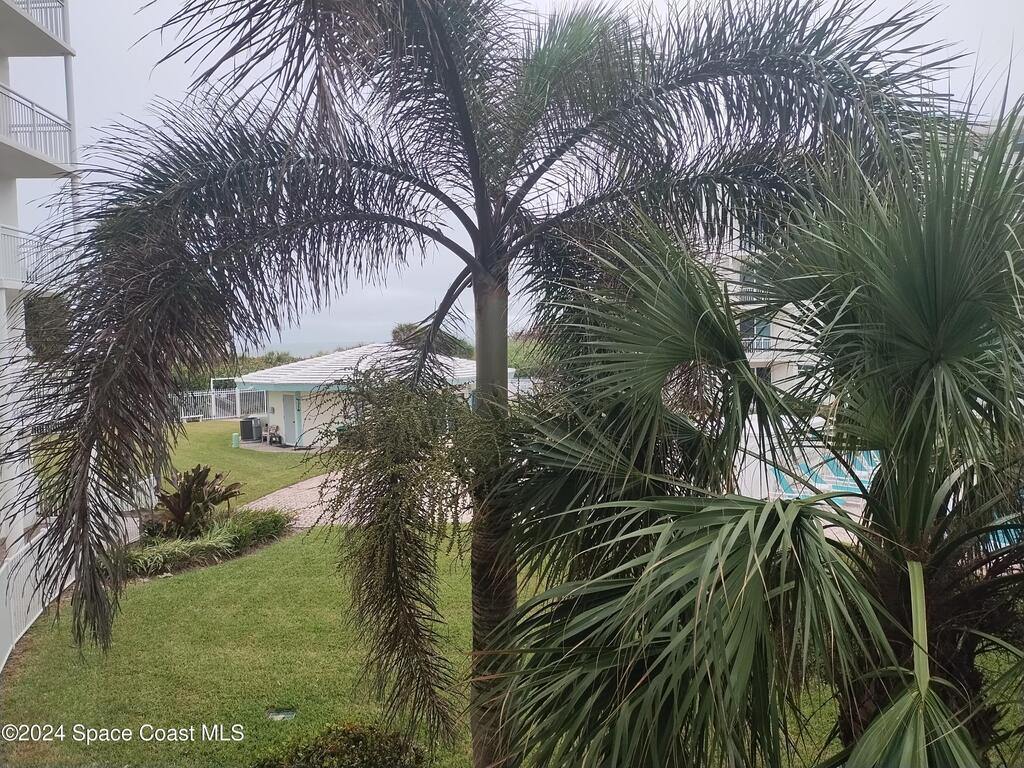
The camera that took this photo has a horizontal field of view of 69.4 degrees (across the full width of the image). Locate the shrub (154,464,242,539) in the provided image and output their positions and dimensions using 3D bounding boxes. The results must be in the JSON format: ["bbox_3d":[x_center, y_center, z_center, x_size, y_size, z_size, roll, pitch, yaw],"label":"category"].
[{"bbox_3d":[-7.122,2.622,16.800,1.850,1.620,1.700,-1,4,0],"label":"shrub"}]

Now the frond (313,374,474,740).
[{"bbox_3d":[-0.737,1.090,4.600,0.950,2.150,0.850,-1,4,0],"label":"frond"}]

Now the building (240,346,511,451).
[{"bbox_3d":[-5.950,0.259,34.100,11.900,4.100,8.400,-2,4,-4],"label":"building"}]

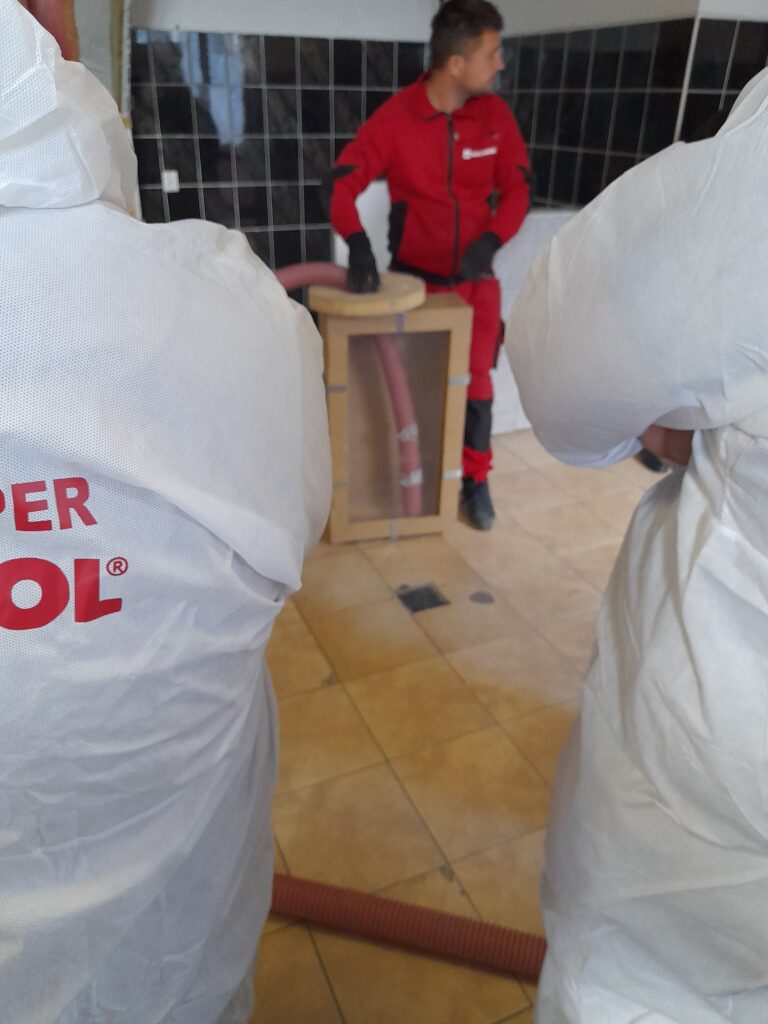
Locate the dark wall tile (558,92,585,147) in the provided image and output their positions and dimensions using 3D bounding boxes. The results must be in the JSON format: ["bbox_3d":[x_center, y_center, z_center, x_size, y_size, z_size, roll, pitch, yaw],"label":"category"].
[{"bbox_3d":[0.919,-1.918,3.625,0.010,0.248,0.198,-13,32,-23],"label":"dark wall tile"}]

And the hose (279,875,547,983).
[{"bbox_3d":[0.040,0.854,1.528,0.680,0.077,0.080,8,30,12],"label":"hose"}]

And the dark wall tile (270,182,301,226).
[{"bbox_3d":[-0.594,-1.861,4.504,0.198,0.248,0.010,-11,31,-21],"label":"dark wall tile"}]

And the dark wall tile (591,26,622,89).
[{"bbox_3d":[0.993,-2.008,3.285,0.010,0.242,0.200,-11,31,-21],"label":"dark wall tile"}]

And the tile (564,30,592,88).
[{"bbox_3d":[0.923,-2.139,3.503,0.010,0.248,0.198,-13,32,-23],"label":"tile"}]

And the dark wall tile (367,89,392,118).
[{"bbox_3d":[-0.031,-2.415,4.483,0.198,0.248,0.010,-11,31,-21],"label":"dark wall tile"}]

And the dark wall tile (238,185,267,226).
[{"bbox_3d":[-0.776,-1.820,4.423,0.200,0.250,0.010,-11,31,-21],"label":"dark wall tile"}]

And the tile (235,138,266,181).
[{"bbox_3d":[-0.772,-2.041,4.301,0.200,0.250,0.010,-11,31,-21],"label":"tile"}]

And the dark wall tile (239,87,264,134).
[{"bbox_3d":[-0.771,-2.266,4.186,0.198,0.248,0.010,-11,31,-21],"label":"dark wall tile"}]

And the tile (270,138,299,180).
[{"bbox_3d":[-0.593,-2.091,4.403,0.200,0.250,0.010,-11,31,-21],"label":"tile"}]

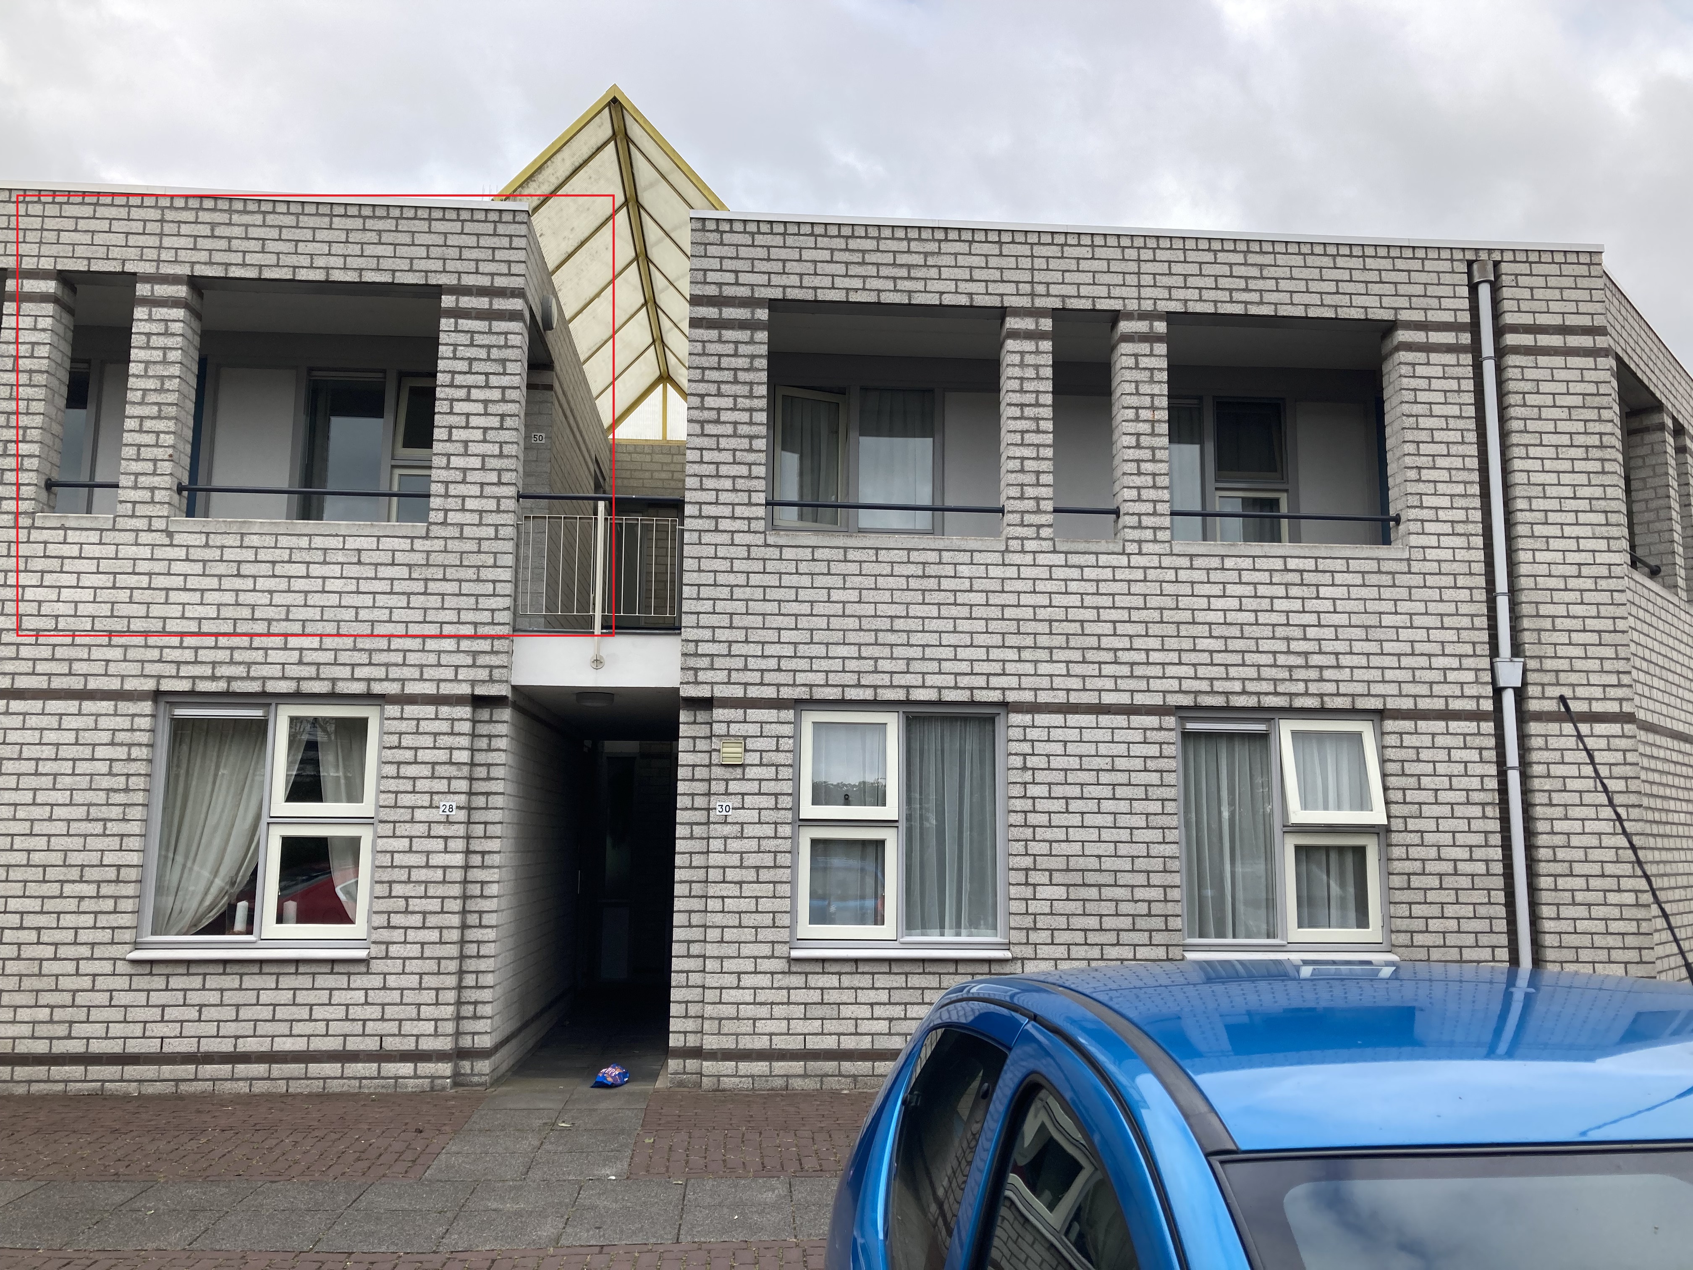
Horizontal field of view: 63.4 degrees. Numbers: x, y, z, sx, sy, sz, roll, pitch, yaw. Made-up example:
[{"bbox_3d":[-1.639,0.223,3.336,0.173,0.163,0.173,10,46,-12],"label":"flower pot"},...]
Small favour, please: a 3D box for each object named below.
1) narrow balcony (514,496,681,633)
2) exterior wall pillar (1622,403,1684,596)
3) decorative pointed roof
[{"bbox_3d":[-1.679,-0.477,9.346,1.120,0.950,0.090,1,-8,-4],"label":"narrow balcony"},{"bbox_3d":[7.059,-1.130,11.960,0.320,1.670,0.350,-7,-11,41],"label":"exterior wall pillar"},{"bbox_3d":[-1.859,-3.016,12.652,1.600,0.940,6.000,1,-8,-4],"label":"decorative pointed roof"}]

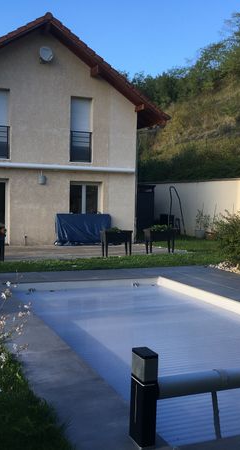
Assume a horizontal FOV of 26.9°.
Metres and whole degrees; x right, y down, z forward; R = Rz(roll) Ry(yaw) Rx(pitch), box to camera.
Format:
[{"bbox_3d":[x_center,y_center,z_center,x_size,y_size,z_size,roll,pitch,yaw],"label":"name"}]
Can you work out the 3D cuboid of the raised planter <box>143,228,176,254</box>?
[{"bbox_3d":[1.147,0.483,14.742,0.800,0.680,0.380,0,3,-24],"label":"raised planter"}]

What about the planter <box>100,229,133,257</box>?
[{"bbox_3d":[-0.097,0.510,13.741,0.800,0.680,0.380,0,3,-22],"label":"planter"}]

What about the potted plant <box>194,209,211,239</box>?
[{"bbox_3d":[3.249,-0.059,19.800,0.600,1.200,0.550,1,3,0],"label":"potted plant"}]

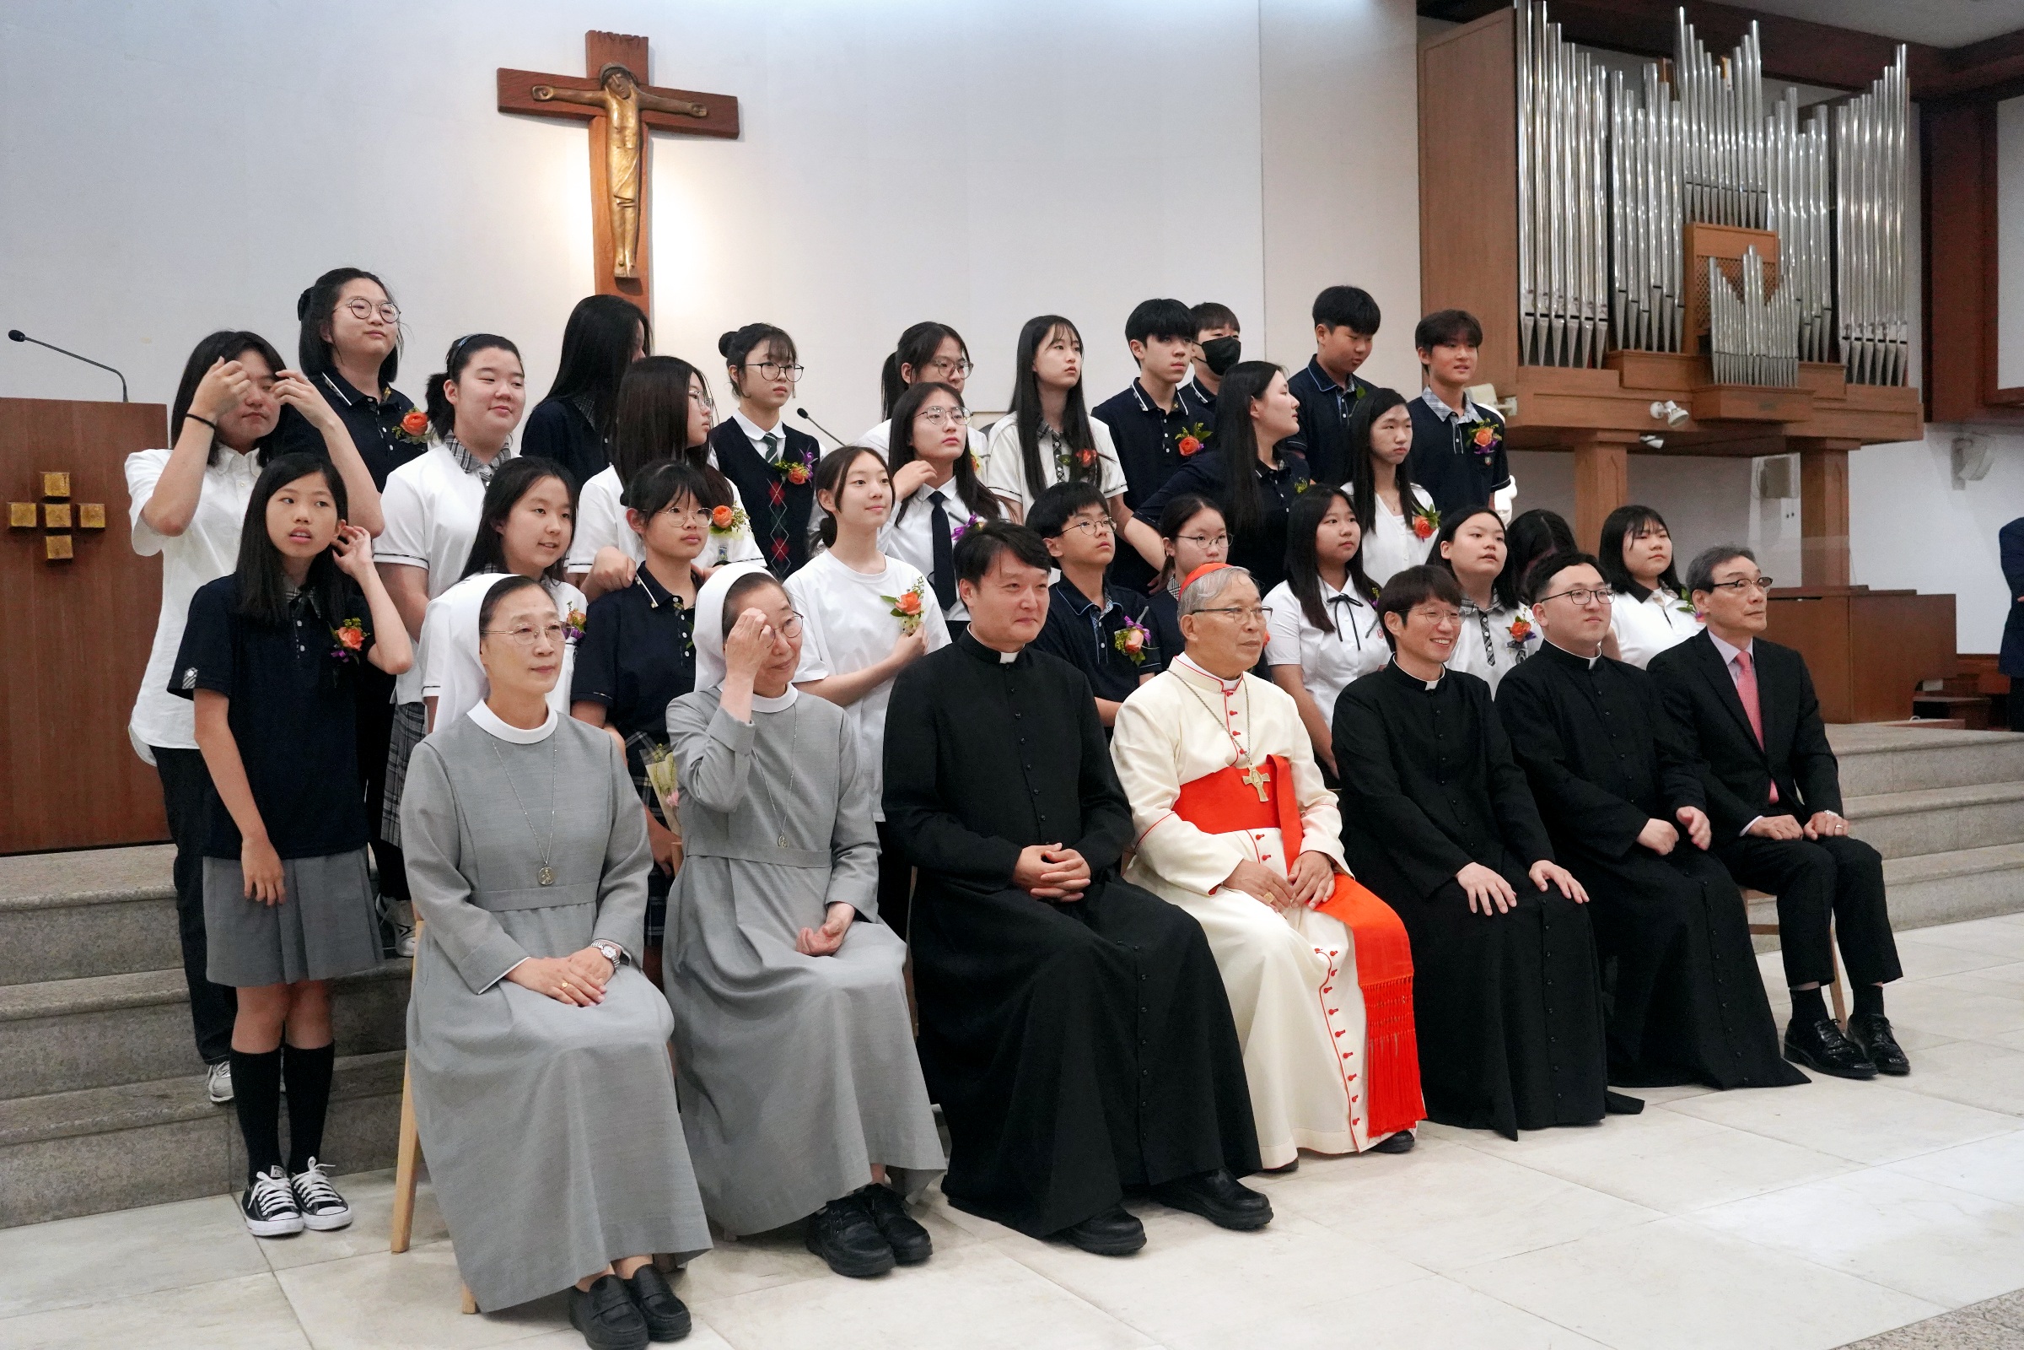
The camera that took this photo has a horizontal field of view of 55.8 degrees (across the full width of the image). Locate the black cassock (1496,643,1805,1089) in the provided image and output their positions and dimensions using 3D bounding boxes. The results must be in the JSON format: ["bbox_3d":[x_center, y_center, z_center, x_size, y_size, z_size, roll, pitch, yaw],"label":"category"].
[{"bbox_3d":[1.594,0.460,4.836,0.640,1.100,0.660,-3,3,-39],"label":"black cassock"}]

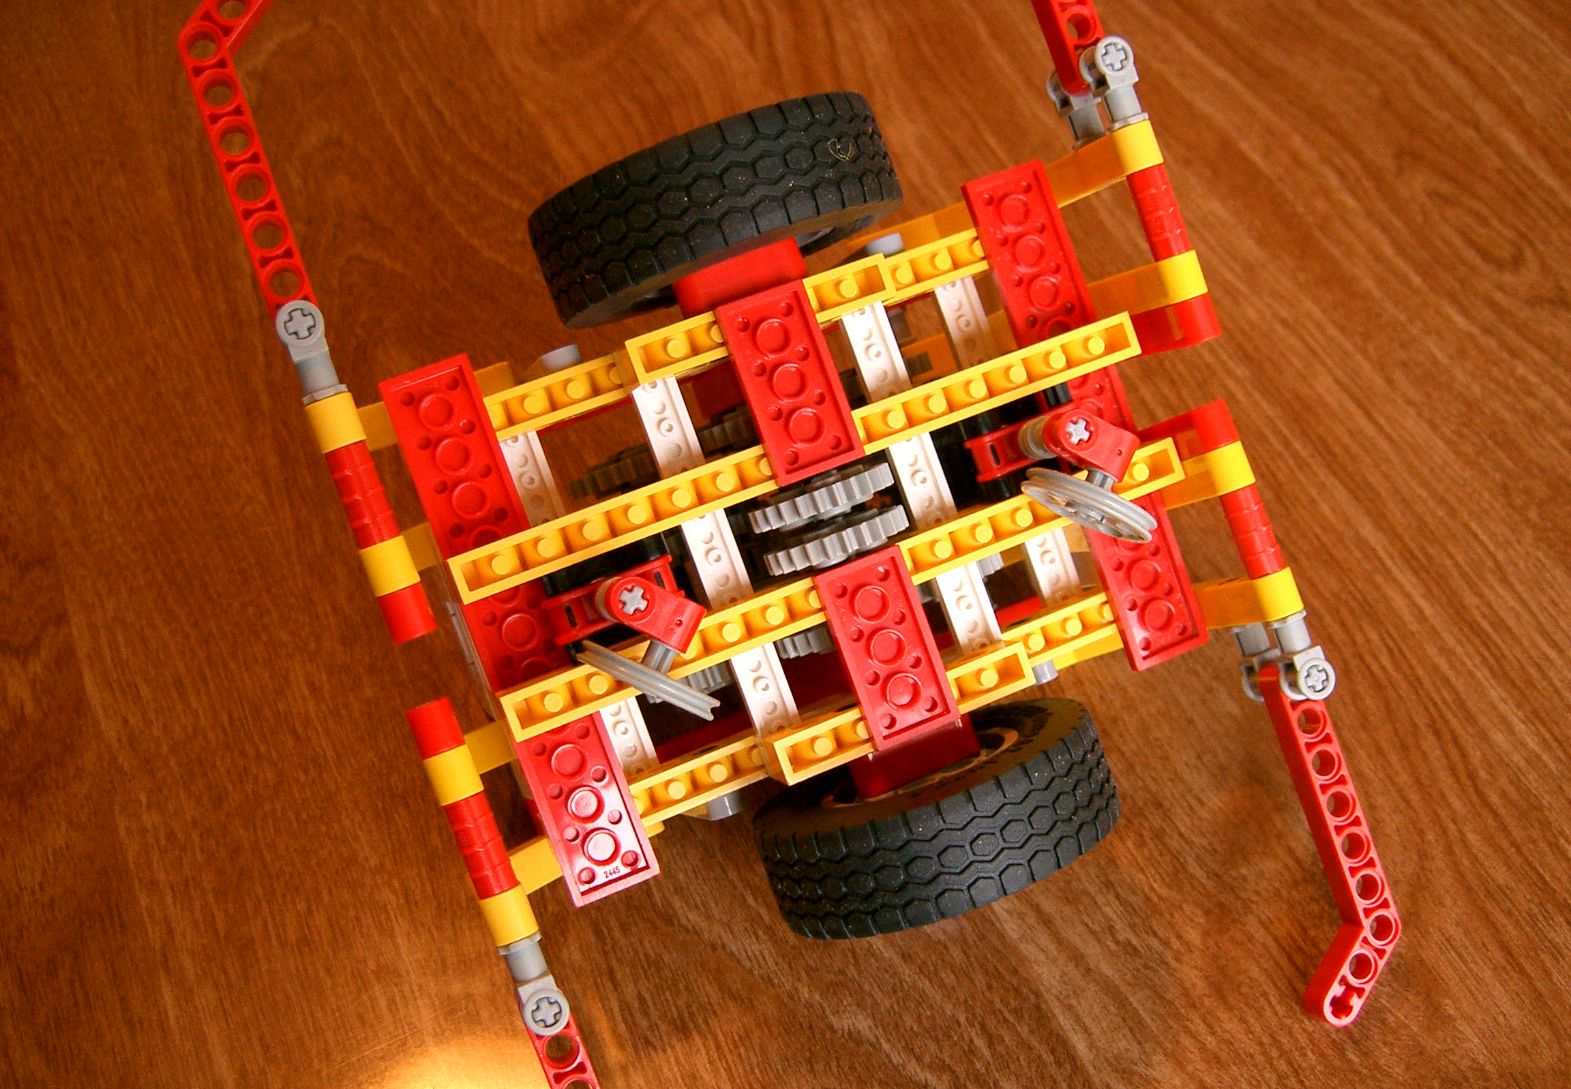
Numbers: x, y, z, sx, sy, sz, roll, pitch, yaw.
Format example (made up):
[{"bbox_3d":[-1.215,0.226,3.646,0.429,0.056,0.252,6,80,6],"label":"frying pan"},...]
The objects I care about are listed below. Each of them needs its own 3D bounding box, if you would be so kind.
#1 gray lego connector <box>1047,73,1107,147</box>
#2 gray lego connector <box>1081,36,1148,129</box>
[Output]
[{"bbox_3d":[0.054,-0.080,0.325,0.007,0.008,0.015,-21,93,-13],"label":"gray lego connector"},{"bbox_3d":[0.059,-0.082,0.315,0.007,0.008,0.016,-21,93,-13],"label":"gray lego connector"}]

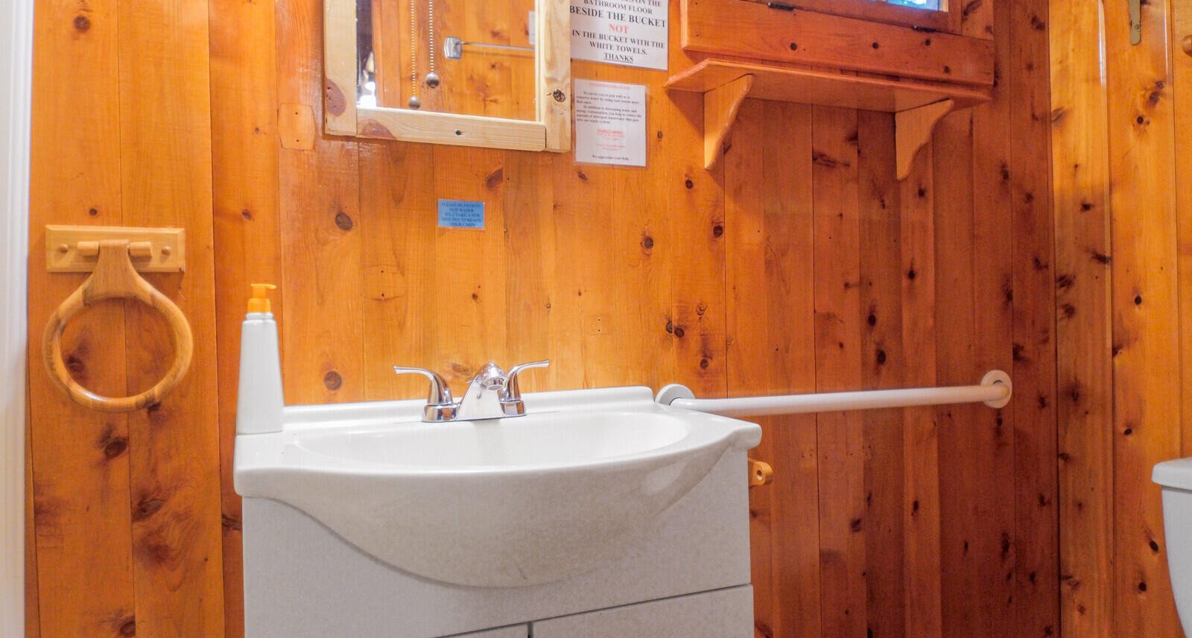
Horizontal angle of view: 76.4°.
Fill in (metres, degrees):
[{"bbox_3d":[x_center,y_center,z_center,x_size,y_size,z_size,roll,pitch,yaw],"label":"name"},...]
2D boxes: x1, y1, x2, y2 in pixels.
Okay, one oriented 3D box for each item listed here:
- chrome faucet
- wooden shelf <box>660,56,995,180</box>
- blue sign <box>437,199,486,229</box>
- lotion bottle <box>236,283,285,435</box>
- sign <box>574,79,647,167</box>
[{"bbox_3d":[-0.162,0.104,1.074,0.231,0.079,0.157,-1,0,-22],"label":"chrome faucet"},{"bbox_3d":[0.433,-0.343,1.371,0.614,0.145,0.138,-1,0,-22],"label":"wooden shelf"},{"bbox_3d":[-0.202,-0.157,1.140,0.070,0.040,0.004,-1,0,-22],"label":"blue sign"},{"bbox_3d":[-0.448,0.052,1.008,0.056,0.194,0.040,-1,0,-22],"label":"lotion bottle"},{"bbox_3d":[0.028,-0.331,1.282,0.130,0.139,0.004,-1,0,-22],"label":"sign"}]

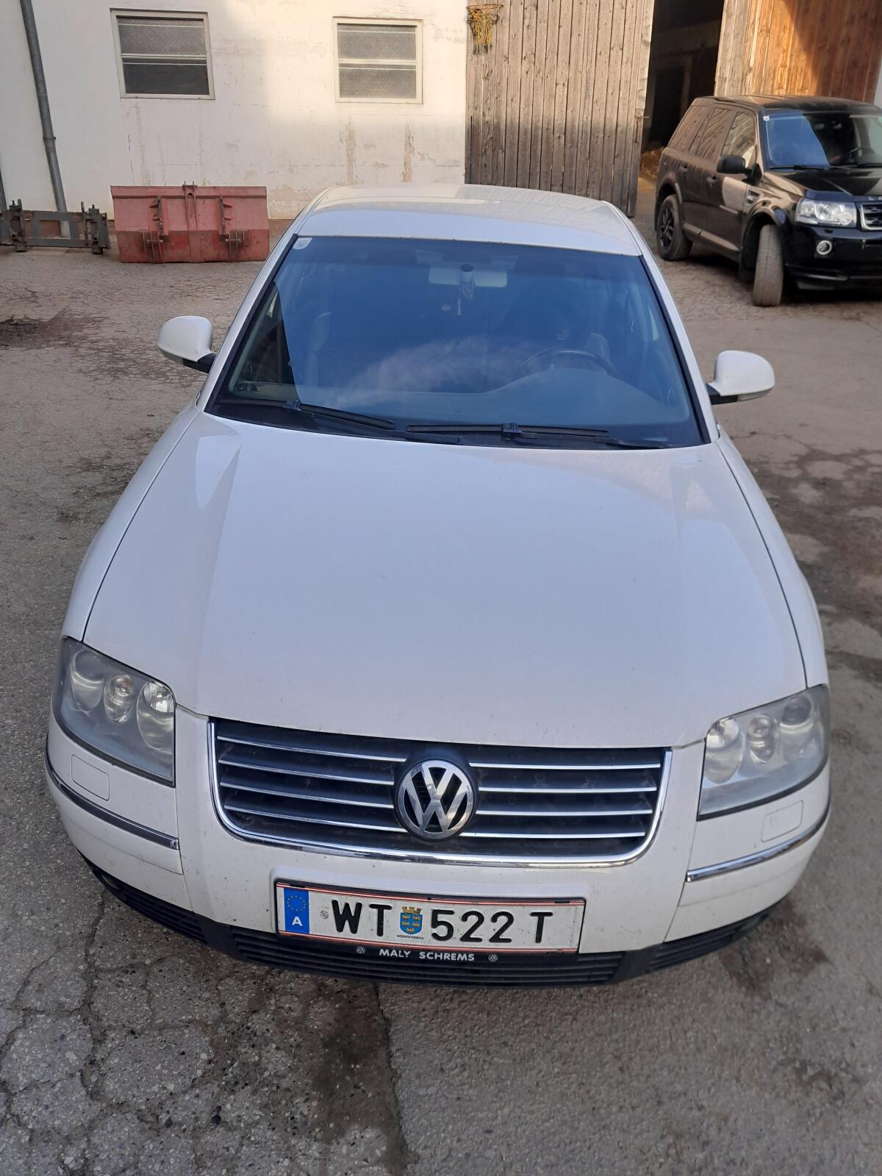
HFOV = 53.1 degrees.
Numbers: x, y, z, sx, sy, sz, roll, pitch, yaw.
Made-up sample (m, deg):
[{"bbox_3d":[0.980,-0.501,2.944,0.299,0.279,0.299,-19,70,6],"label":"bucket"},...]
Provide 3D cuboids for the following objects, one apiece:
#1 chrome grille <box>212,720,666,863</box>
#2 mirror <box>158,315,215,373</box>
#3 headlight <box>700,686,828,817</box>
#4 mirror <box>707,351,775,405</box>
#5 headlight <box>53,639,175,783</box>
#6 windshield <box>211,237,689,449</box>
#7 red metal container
[{"bbox_3d":[-0.006,0.349,1.487,0.765,0.208,0.090,4,14,0],"label":"chrome grille"},{"bbox_3d":[-0.787,-0.762,2.745,0.185,0.150,0.120,4,27,0],"label":"mirror"},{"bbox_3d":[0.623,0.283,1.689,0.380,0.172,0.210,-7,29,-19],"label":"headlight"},{"bbox_3d":[0.930,-0.652,2.741,0.215,0.148,0.120,4,27,0],"label":"mirror"},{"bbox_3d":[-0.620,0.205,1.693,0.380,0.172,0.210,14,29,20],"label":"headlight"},{"bbox_3d":[0.066,-0.750,2.617,1.400,0.156,0.943,4,56,0],"label":"windshield"},{"bbox_3d":[-2.521,-3.841,9.260,1.530,0.710,0.900,0,26,0],"label":"red metal container"}]

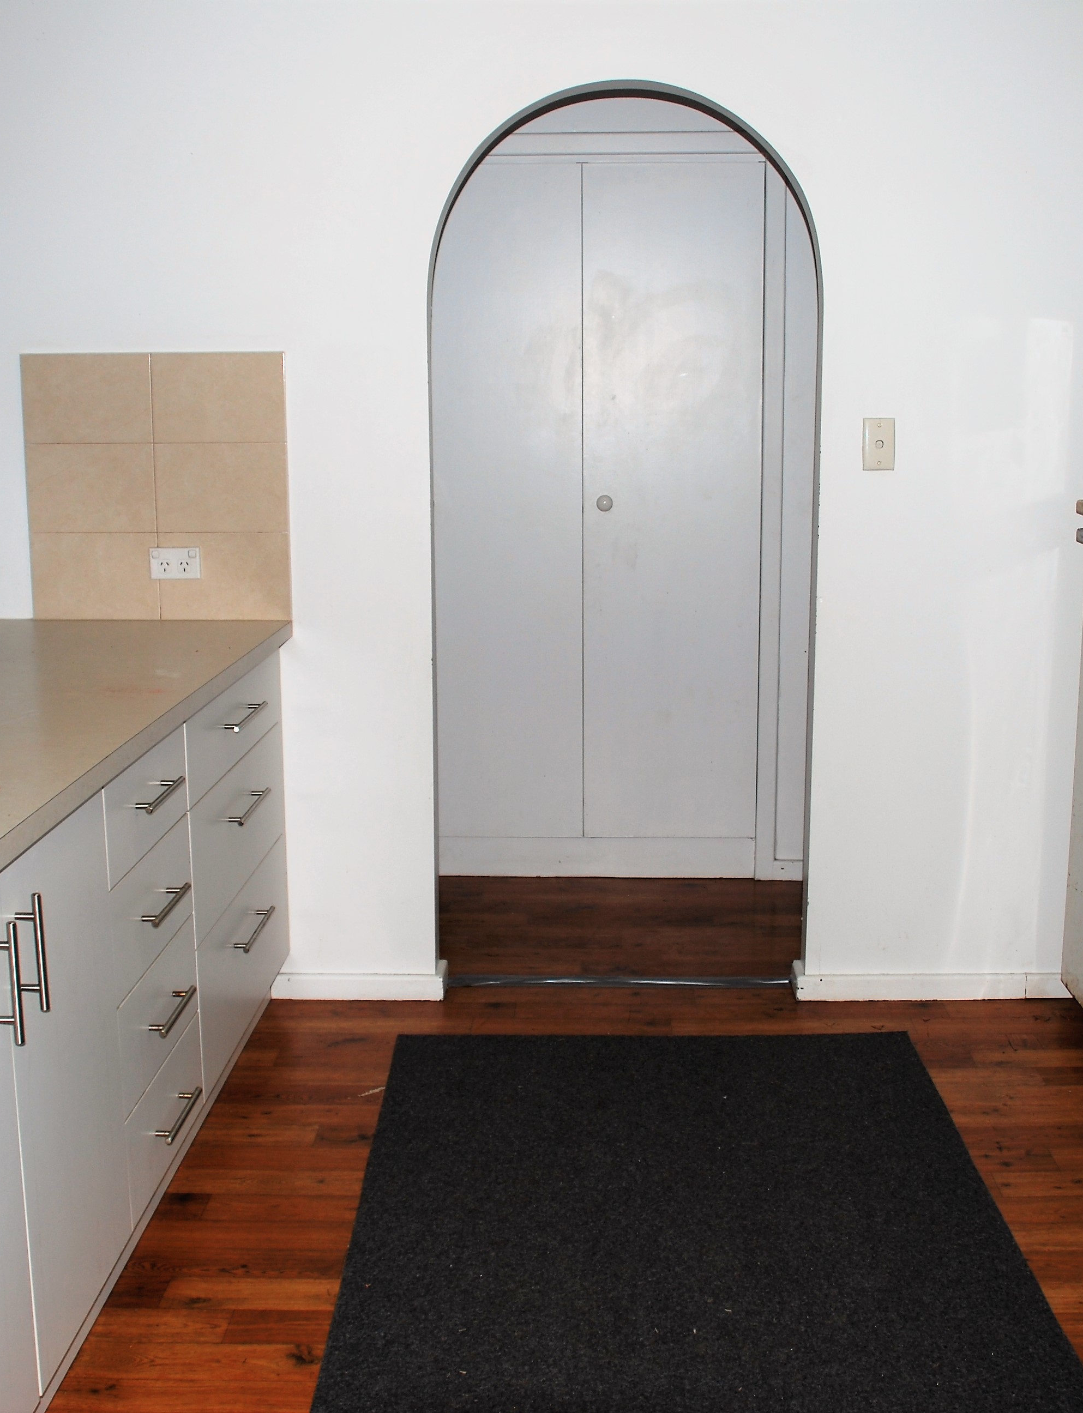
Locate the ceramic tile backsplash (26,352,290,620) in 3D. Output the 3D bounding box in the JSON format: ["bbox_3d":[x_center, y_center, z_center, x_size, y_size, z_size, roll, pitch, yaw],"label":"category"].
[{"bbox_3d":[-0.857,-0.485,3.919,0.595,0.598,0.013,0,10,1],"label":"ceramic tile backsplash"}]

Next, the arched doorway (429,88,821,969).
[{"bbox_3d":[0.191,-0.343,4.071,0.873,2.083,0.168,0,10,2],"label":"arched doorway"}]

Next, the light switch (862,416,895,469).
[{"bbox_3d":[0.753,-0.581,3.912,0.074,0.117,0.014,0,10,2],"label":"light switch"}]

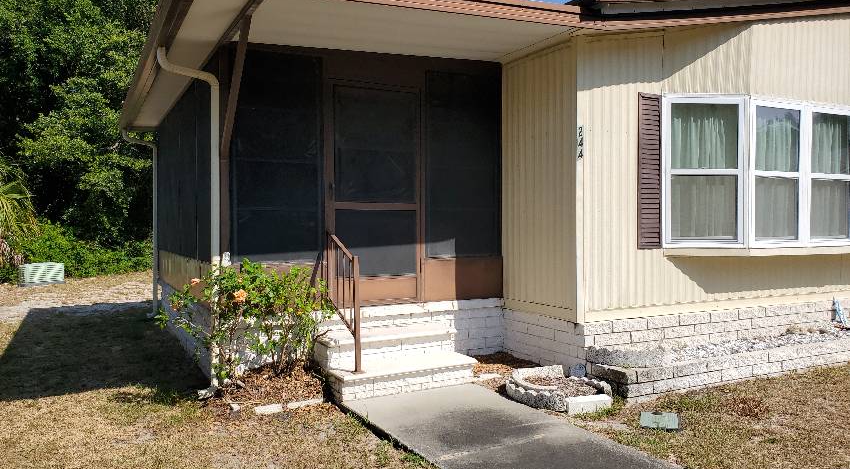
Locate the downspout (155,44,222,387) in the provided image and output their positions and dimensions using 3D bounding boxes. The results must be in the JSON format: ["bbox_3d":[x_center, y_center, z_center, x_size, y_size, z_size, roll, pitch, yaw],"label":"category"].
[{"bbox_3d":[-1.884,-0.116,5.092,0.495,2.722,0.091,0,1,-28],"label":"downspout"}]

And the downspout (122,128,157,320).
[{"bbox_3d":[-4.209,-0.156,9.426,0.495,2.727,0.091,0,1,-28],"label":"downspout"}]

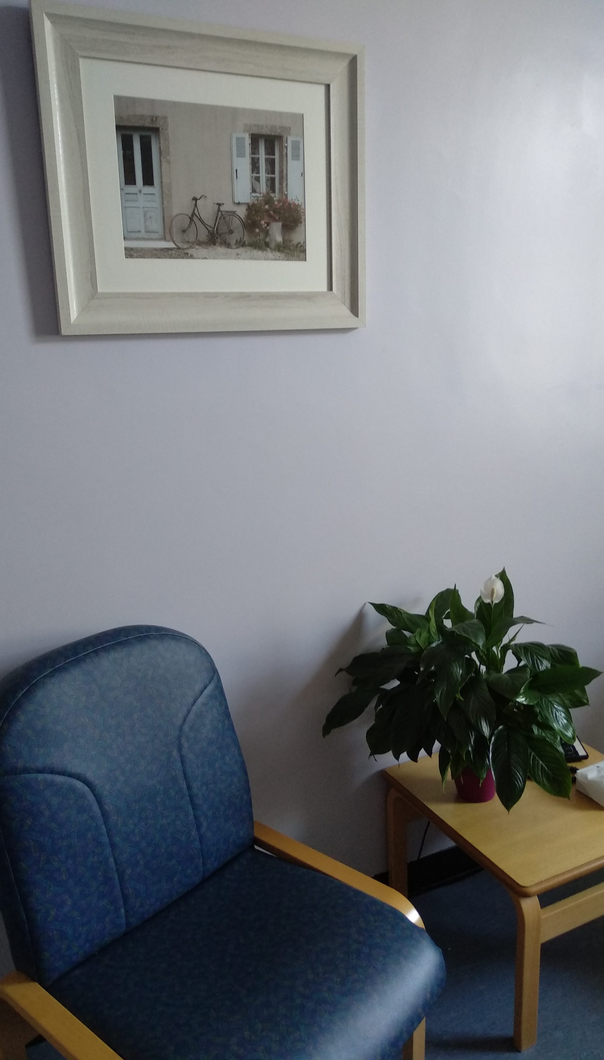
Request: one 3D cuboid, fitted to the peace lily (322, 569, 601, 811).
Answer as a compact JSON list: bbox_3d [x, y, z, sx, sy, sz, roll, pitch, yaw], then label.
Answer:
[{"bbox_3d":[0.421,0.398,1.939,0.734,0.566,0.459,-8,14,-25],"label":"peace lily"}]

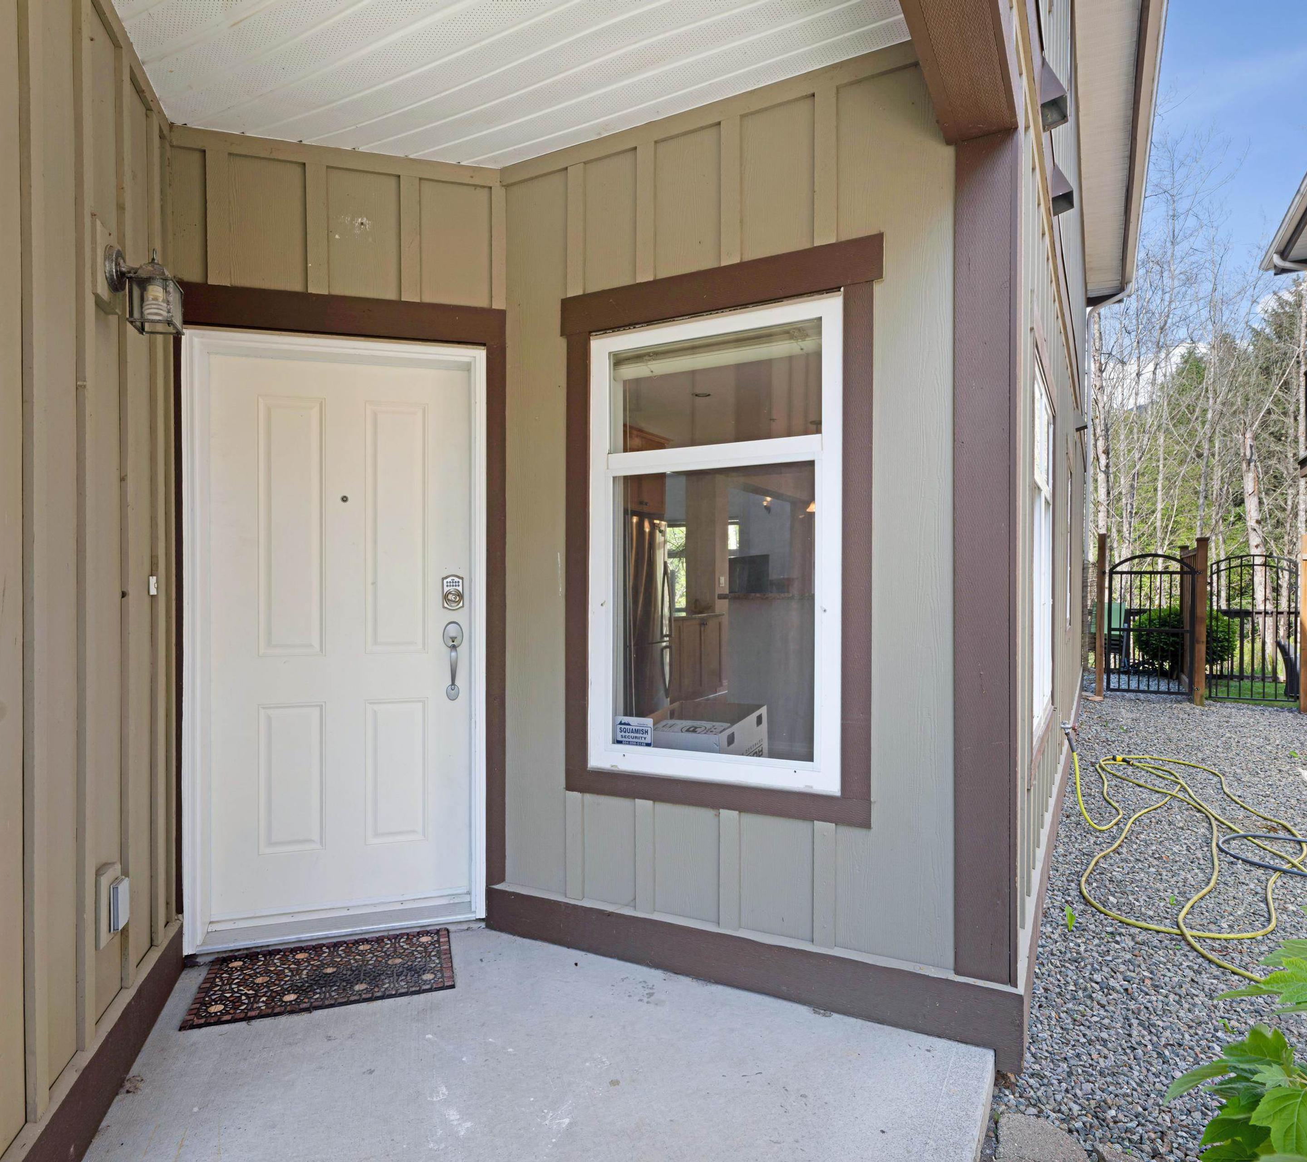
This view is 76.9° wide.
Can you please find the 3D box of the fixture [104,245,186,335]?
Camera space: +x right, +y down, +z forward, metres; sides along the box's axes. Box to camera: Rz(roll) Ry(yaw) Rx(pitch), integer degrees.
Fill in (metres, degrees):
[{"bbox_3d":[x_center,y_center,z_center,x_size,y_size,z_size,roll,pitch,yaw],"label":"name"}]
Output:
[{"bbox_3d":[-1.374,-0.787,2.216,0.175,0.220,0.125,0,0,-16],"label":"fixture"}]

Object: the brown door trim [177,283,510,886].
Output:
[{"bbox_3d":[-1.089,0.063,2.960,1.110,2.150,0.060,0,0,-16],"label":"brown door trim"}]

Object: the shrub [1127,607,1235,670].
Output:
[{"bbox_3d":[7.669,0.847,11.900,1.300,1.000,1.200,0,0,28],"label":"shrub"}]

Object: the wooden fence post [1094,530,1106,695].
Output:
[{"bbox_3d":[5.224,0.410,9.600,0.090,1.920,0.090,0,0,28],"label":"wooden fence post"}]

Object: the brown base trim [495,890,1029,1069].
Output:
[{"bbox_3d":[0.204,1.218,2.641,1.830,0.210,0.050,0,0,28],"label":"brown base trim"}]

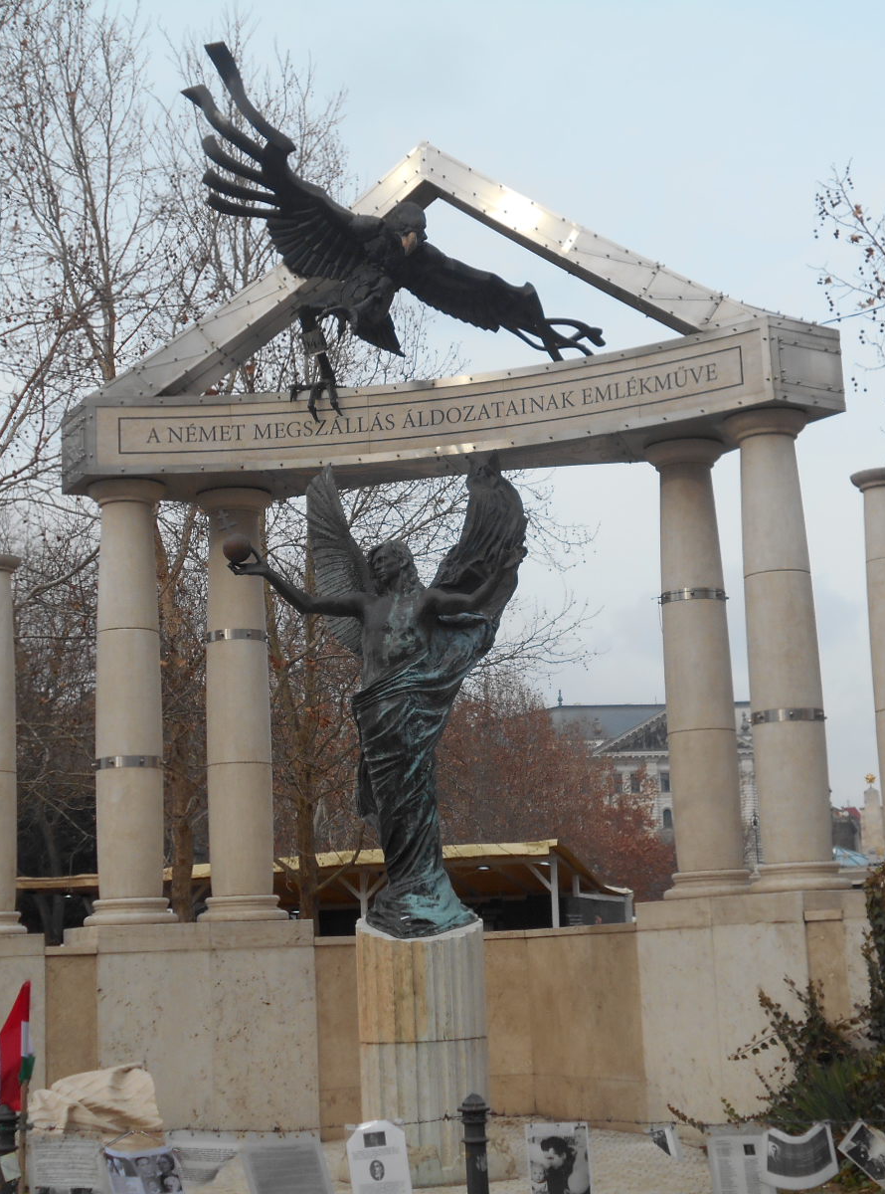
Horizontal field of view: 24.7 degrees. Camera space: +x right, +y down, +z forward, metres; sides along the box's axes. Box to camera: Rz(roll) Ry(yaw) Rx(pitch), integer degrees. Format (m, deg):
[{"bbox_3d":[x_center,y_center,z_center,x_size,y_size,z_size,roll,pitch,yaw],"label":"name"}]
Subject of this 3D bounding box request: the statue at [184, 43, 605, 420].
[{"bbox_3d":[-0.395,-3.066,16.581,3.300,3.100,1.500,-4,-11,7],"label":"statue"}]

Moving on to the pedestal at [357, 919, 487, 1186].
[{"bbox_3d":[-0.135,3.010,13.475,0.870,1.680,0.870,-2,-11,0],"label":"pedestal"}]

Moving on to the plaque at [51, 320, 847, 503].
[{"bbox_3d":[-0.040,-1.456,16.818,6.500,0.660,1.100,-5,-11,15],"label":"plaque"}]

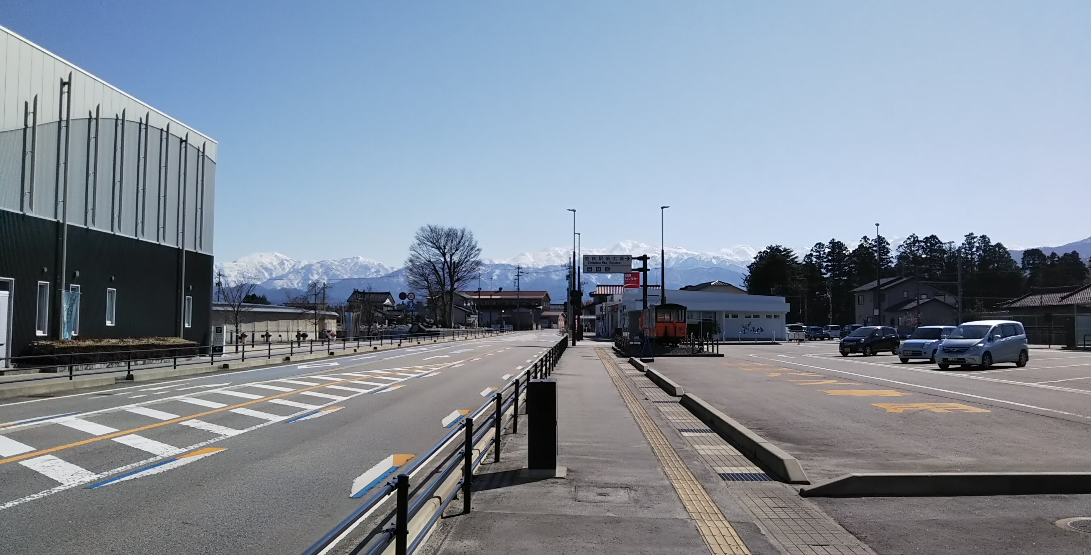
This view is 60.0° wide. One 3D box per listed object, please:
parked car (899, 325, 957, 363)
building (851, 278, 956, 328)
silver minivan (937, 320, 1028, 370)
[{"bbox_3d":[16.400,2.800,39.800,3.450,1.550,1.500,3,-5,-40],"label":"parked car"},{"bbox_3d":[44.000,3.777,115.000,9.300,7.500,13.500,0,-3,0],"label":"building"},{"bbox_3d":[16.000,2.460,34.700,4.220,1.730,1.700,3,-5,-40],"label":"silver minivan"}]

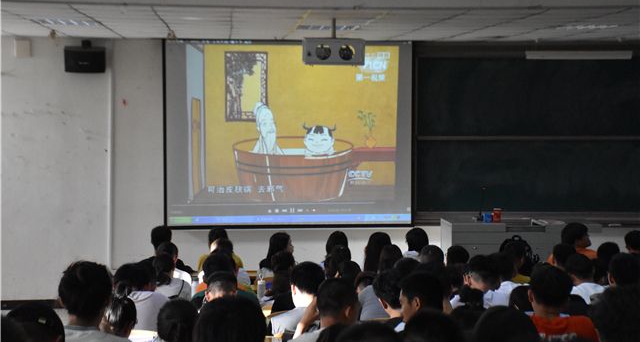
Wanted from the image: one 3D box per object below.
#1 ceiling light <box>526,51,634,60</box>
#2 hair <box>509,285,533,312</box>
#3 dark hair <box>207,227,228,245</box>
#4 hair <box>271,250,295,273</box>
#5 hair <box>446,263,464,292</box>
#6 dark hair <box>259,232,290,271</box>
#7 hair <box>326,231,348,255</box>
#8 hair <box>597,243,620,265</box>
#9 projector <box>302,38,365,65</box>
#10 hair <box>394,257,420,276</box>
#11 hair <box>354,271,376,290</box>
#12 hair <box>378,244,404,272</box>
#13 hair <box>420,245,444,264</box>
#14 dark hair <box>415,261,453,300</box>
[{"bbox_3d":[2.931,-1.304,15.050,1.210,0.100,0.130,0,3,-4],"label":"ceiling light"},{"bbox_3d":[0.992,0.629,6.400,0.175,0.210,0.215,0,4,-6],"label":"hair"},{"bbox_3d":[-0.877,0.586,11.400,0.172,0.210,0.205,0,4,-3],"label":"dark hair"},{"bbox_3d":[-0.312,0.758,11.100,0.195,0.210,0.220,2,4,31],"label":"hair"},{"bbox_3d":[0.922,0.735,9.200,0.180,0.200,0.200,0,3,-4],"label":"hair"},{"bbox_3d":[-0.394,0.708,11.800,0.240,0.330,0.220,-2,4,-32],"label":"dark hair"},{"bbox_3d":[0.157,0.651,11.800,0.190,0.260,0.220,0,3,-4],"label":"hair"},{"bbox_3d":[2.254,0.659,10.400,0.178,0.205,0.210,-1,4,-13],"label":"hair"},{"bbox_3d":[0.097,-0.843,9.400,0.440,0.180,0.360,0,4,-3],"label":"projector"},{"bbox_3d":[0.627,0.688,9.500,0.185,0.210,0.215,0,3,-12],"label":"hair"},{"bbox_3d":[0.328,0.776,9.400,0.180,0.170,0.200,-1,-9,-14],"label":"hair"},{"bbox_3d":[0.586,0.735,11.000,0.190,0.270,0.210,0,3,-4],"label":"hair"},{"bbox_3d":[0.794,0.600,9.400,0.170,0.190,0.200,0,3,-9],"label":"hair"},{"bbox_3d":[0.639,0.616,7.500,0.200,0.220,0.230,1,3,16],"label":"dark hair"}]

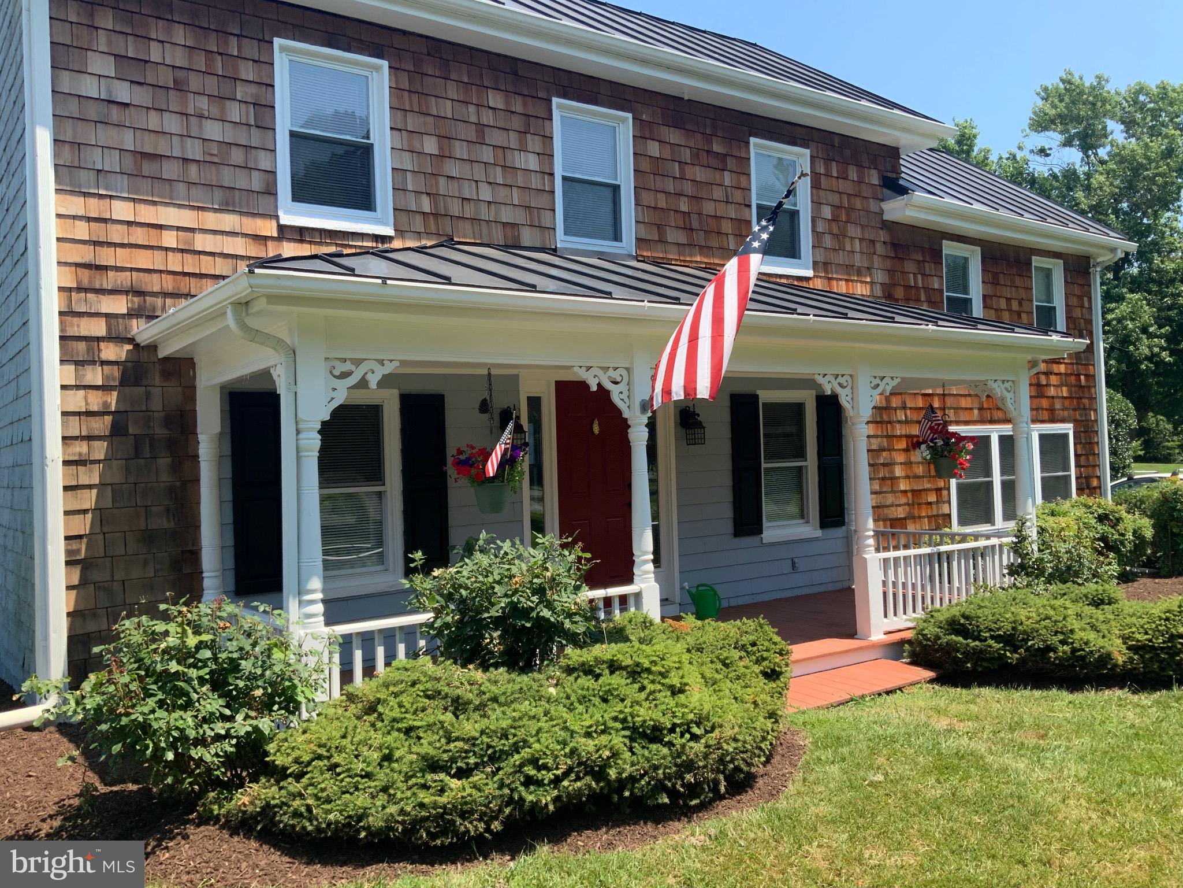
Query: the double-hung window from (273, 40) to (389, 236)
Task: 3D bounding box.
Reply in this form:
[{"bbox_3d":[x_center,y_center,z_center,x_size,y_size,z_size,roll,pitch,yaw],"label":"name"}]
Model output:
[{"bbox_3d":[-1.928,-2.282,7.465,0.892,1.359,0.100,-1,-1,-35],"label":"double-hung window"}]

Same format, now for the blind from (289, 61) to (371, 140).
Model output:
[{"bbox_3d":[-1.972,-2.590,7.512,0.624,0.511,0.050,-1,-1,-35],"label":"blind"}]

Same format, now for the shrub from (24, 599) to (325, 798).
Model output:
[{"bbox_3d":[-2.241,1.318,5.229,1.300,0.950,1.120,-1,-1,-35],"label":"shrub"}]

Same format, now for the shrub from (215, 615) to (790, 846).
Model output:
[{"bbox_3d":[-0.119,1.428,5.256,3.250,0.750,1.350,-1,-1,-35],"label":"shrub"}]

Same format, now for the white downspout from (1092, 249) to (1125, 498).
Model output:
[{"bbox_3d":[7.048,-0.520,13.461,0.240,4.220,0.270,-1,-1,-35],"label":"white downspout"}]

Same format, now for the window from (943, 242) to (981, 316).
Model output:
[{"bbox_3d":[4.462,-1.768,11.886,0.742,1.258,0.100,-1,-1,-35],"label":"window"}]

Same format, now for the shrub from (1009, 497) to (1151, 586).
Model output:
[{"bbox_3d":[5.008,1.137,10.200,1.500,1.100,1.350,-1,-1,-35],"label":"shrub"}]

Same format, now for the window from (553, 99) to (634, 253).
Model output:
[{"bbox_3d":[0.032,-2.360,8.830,0.864,1.291,0.100,-1,-1,-35],"label":"window"}]

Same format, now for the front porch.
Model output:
[{"bbox_3d":[0.685,0.026,7.589,7.210,3.460,2.620,-1,-1,-35],"label":"front porch"}]

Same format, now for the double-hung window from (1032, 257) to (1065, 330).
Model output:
[{"bbox_3d":[5.971,-1.790,12.935,0.713,1.258,0.100,-1,-1,-35],"label":"double-hung window"}]

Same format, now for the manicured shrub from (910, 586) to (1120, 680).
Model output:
[{"bbox_3d":[3.436,1.466,8.000,1.900,0.550,1.350,-1,-1,-35],"label":"manicured shrub"}]

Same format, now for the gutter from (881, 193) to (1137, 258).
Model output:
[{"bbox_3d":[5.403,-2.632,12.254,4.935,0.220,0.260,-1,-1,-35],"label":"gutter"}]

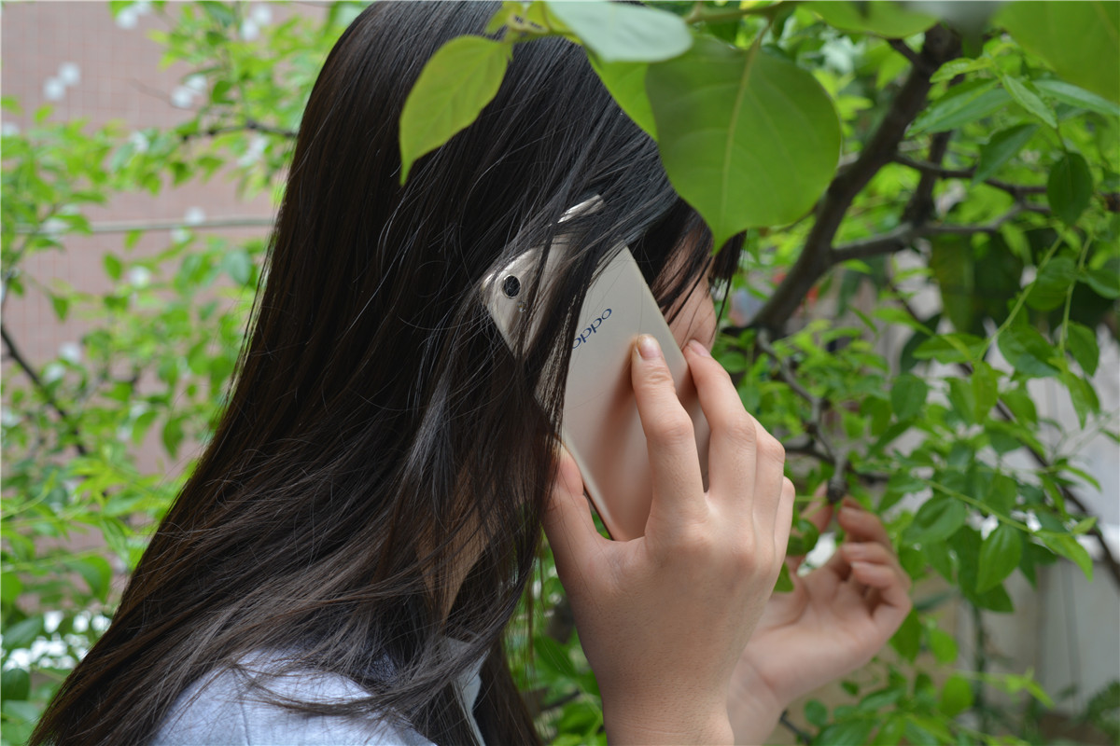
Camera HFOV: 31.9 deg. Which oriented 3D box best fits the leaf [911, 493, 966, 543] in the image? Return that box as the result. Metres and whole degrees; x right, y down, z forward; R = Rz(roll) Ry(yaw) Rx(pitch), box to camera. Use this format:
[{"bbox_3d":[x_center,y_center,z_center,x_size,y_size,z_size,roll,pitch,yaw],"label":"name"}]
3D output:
[{"bbox_3d":[0.187,0.072,0.970,0.033,0.021,0.010,-43,-15,0],"label":"leaf"}]

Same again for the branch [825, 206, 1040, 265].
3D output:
[{"bbox_3d":[0.249,-0.093,1.300,0.142,0.026,0.040,-13,0,0],"label":"branch"}]

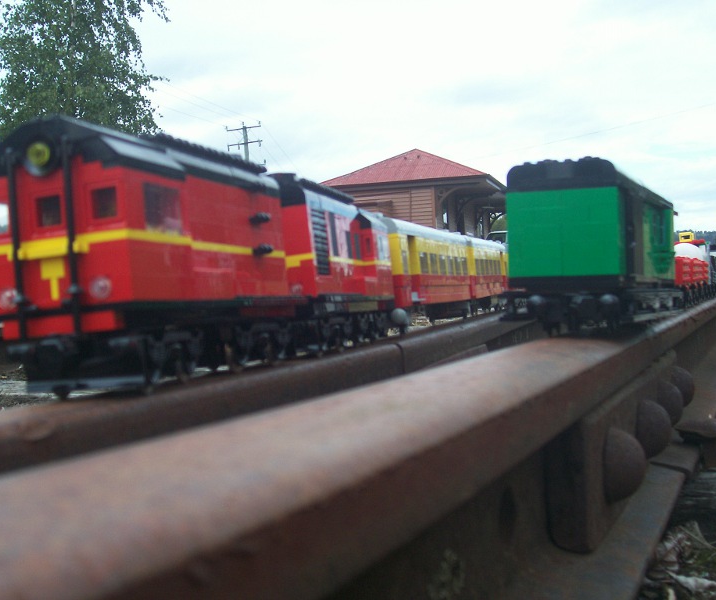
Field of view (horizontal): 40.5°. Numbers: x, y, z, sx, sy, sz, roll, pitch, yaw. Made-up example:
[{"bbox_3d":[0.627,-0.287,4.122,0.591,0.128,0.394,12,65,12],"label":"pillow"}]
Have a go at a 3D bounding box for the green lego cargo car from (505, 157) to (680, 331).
[{"bbox_3d":[0.159,-0.029,0.629,0.068,0.100,0.205,-1,0,28],"label":"green lego cargo car"}]

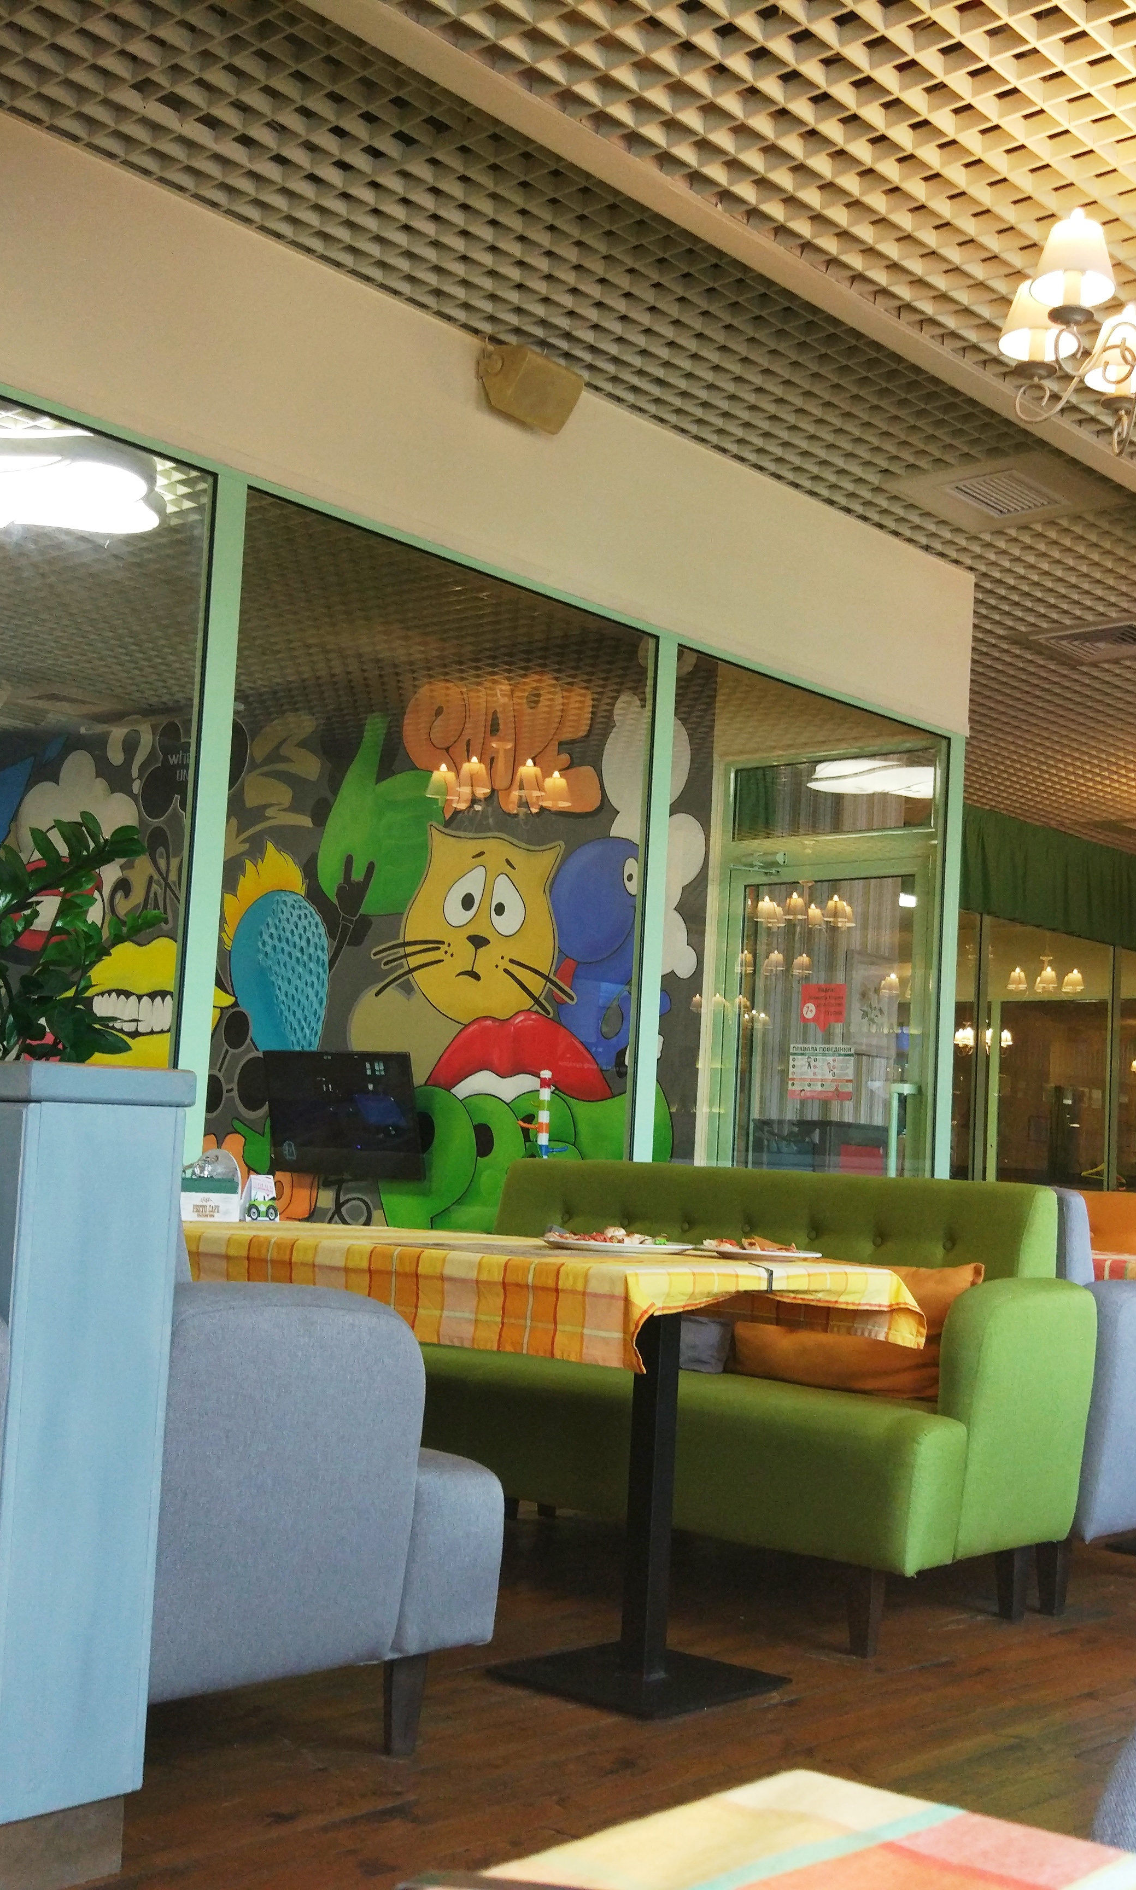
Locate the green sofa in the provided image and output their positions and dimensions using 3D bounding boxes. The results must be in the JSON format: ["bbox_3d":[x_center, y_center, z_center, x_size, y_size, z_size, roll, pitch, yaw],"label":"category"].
[{"bbox_3d":[0.254,1.002,4.822,1.711,0.933,0.842,-3,-8,41],"label":"green sofa"}]

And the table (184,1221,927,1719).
[{"bbox_3d":[-0.290,0.988,4.156,1.702,0.759,0.851,-3,-8,41],"label":"table"}]

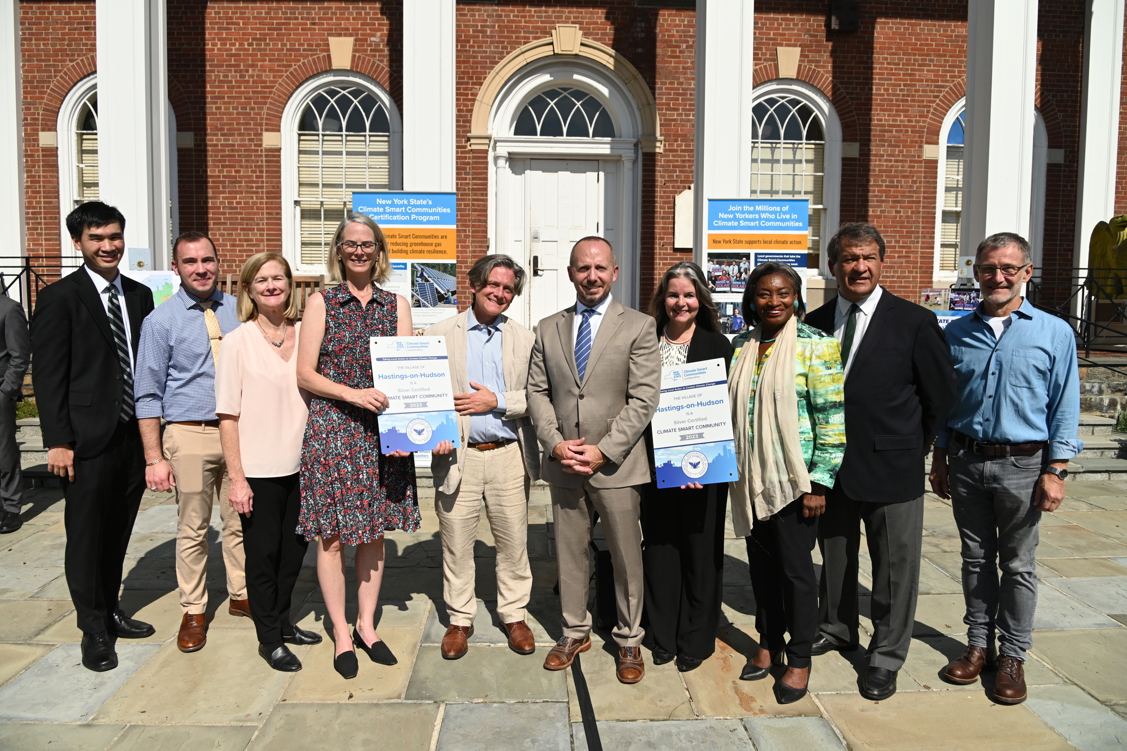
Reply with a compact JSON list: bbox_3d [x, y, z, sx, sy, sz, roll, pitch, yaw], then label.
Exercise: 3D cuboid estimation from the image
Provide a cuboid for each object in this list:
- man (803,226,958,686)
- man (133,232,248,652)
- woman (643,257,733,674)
[{"bbox_3d":[1.236,0.293,3.010,0.550,1.804,0.420,4,6,33],"label":"man"},{"bbox_3d":[-1.584,0.253,3.215,0.500,1.706,0.380,-3,6,-38],"label":"man"},{"bbox_3d":[0.486,0.360,3.086,0.450,1.648,0.370,2,5,14],"label":"woman"}]

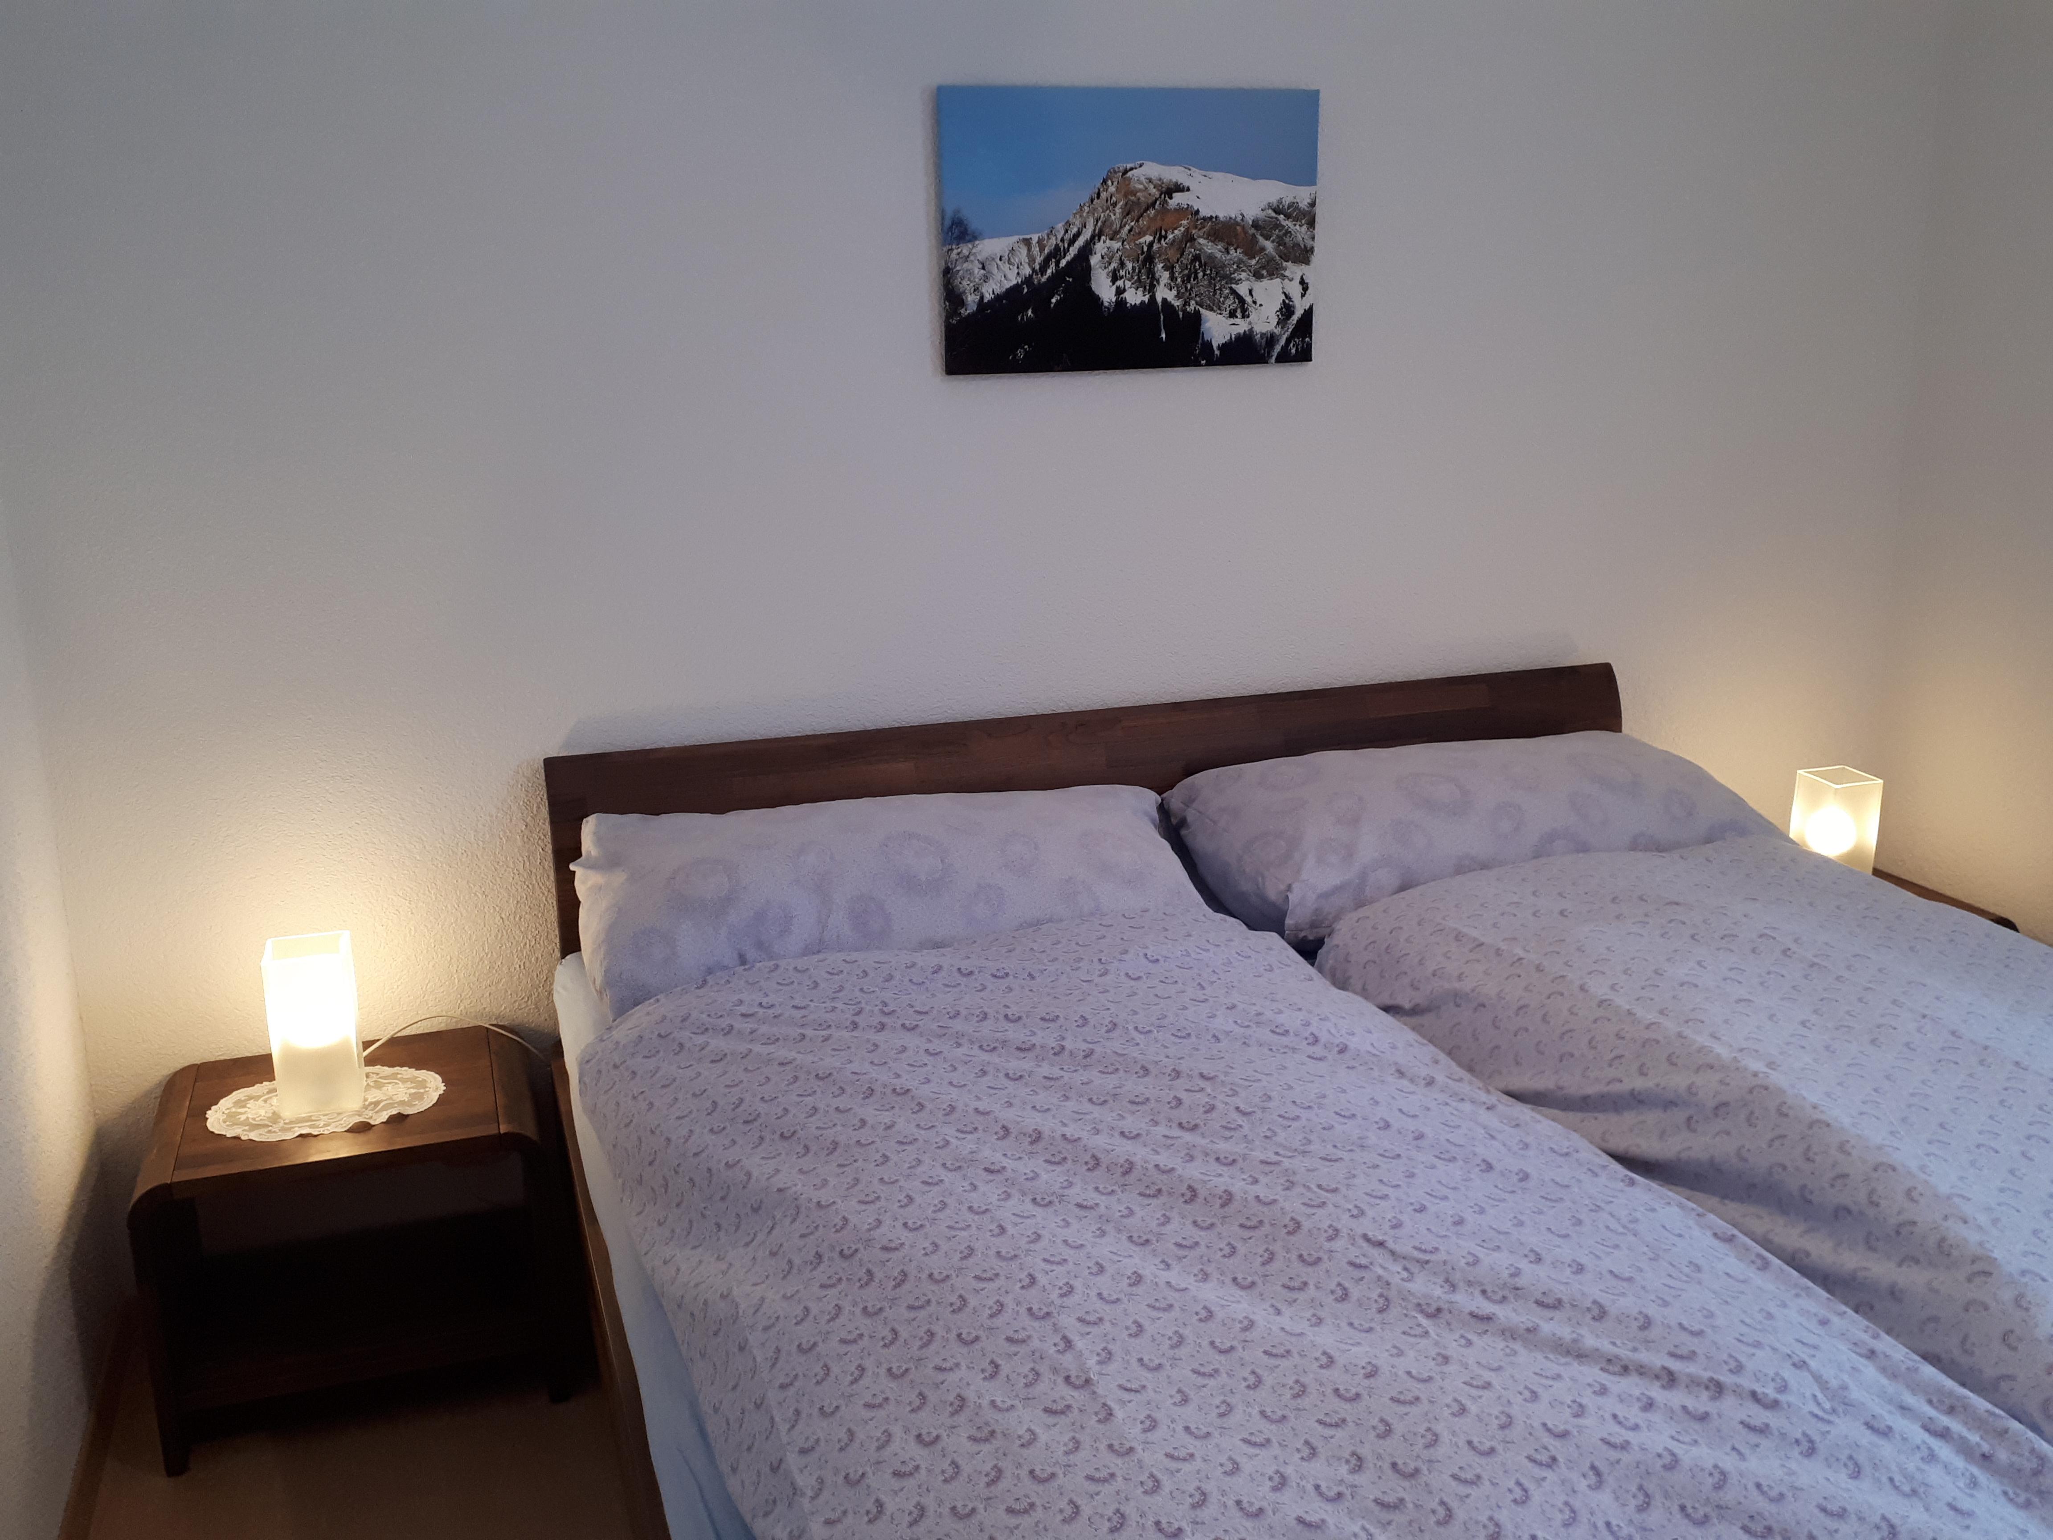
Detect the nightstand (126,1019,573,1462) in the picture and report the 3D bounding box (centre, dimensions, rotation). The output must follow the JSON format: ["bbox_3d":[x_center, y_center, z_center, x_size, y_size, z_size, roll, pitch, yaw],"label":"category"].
[{"bbox_3d":[-0.906,0.629,2.183,0.484,0.403,0.342,-6,17,-20],"label":"nightstand"}]

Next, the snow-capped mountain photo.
[{"bbox_3d":[0.162,-0.806,2.398,0.610,0.395,0.020,-7,17,-20],"label":"snow-capped mountain photo"}]

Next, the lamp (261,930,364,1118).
[{"bbox_3d":[-0.932,0.331,2.102,0.098,0.215,0.098,-5,16,-18],"label":"lamp"}]

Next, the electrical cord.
[{"bbox_3d":[-0.808,0.391,2.261,0.258,0.109,0.089,-6,17,-20],"label":"electrical cord"}]

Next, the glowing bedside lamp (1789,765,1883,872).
[{"bbox_3d":[1.462,0.113,2.903,0.098,0.215,0.098,-4,16,-15],"label":"glowing bedside lamp"}]

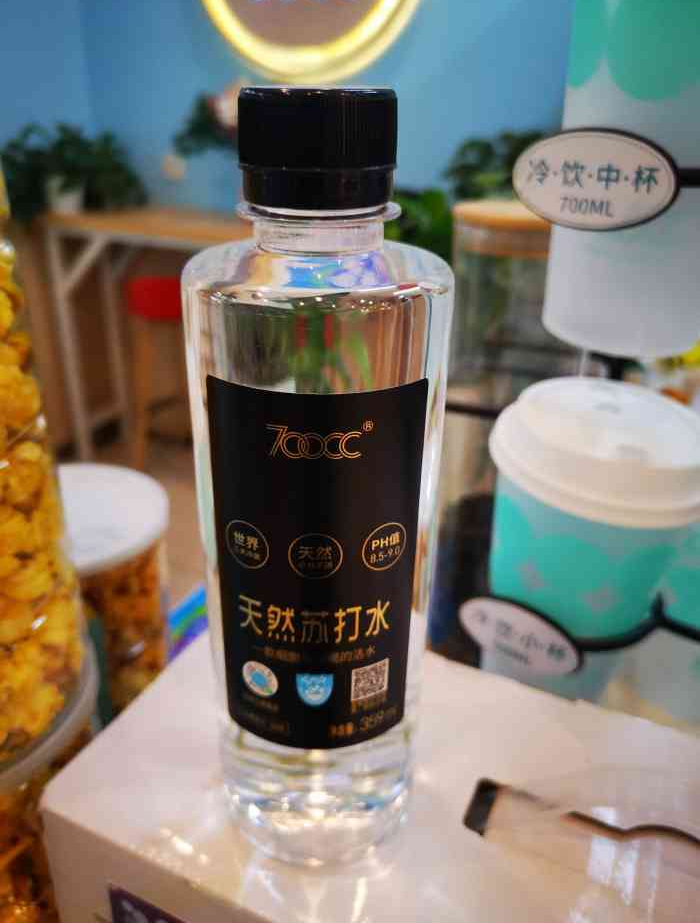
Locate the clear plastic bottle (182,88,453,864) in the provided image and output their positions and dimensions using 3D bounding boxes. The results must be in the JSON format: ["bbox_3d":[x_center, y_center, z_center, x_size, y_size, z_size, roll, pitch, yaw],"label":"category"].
[{"bbox_3d":[-0.007,0.013,0.180,0.057,0.187,0.057,0,26,-2],"label":"clear plastic bottle"}]

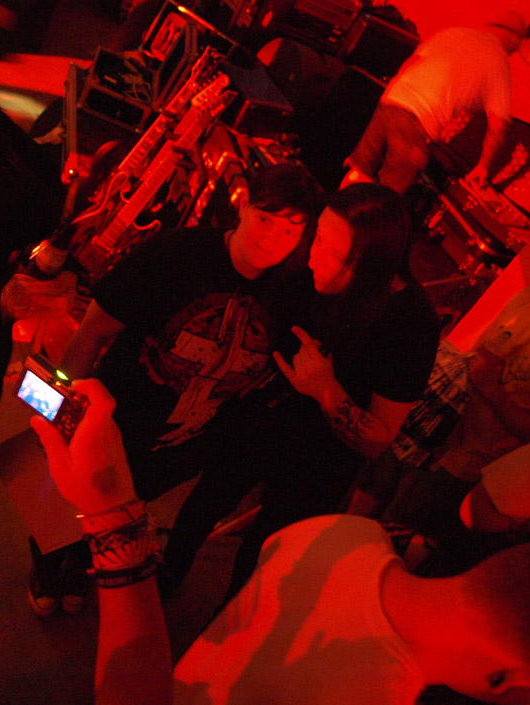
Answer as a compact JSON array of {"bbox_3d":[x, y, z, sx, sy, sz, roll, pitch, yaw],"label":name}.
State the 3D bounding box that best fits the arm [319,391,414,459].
[{"bbox_3d":[0.218,0.154,1.630,0.230,0.160,0.110,47,1,-35],"label":"arm"}]

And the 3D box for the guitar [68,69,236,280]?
[{"bbox_3d":[-0.423,-0.471,2.486,0.340,0.998,0.080,41,16,5],"label":"guitar"}]

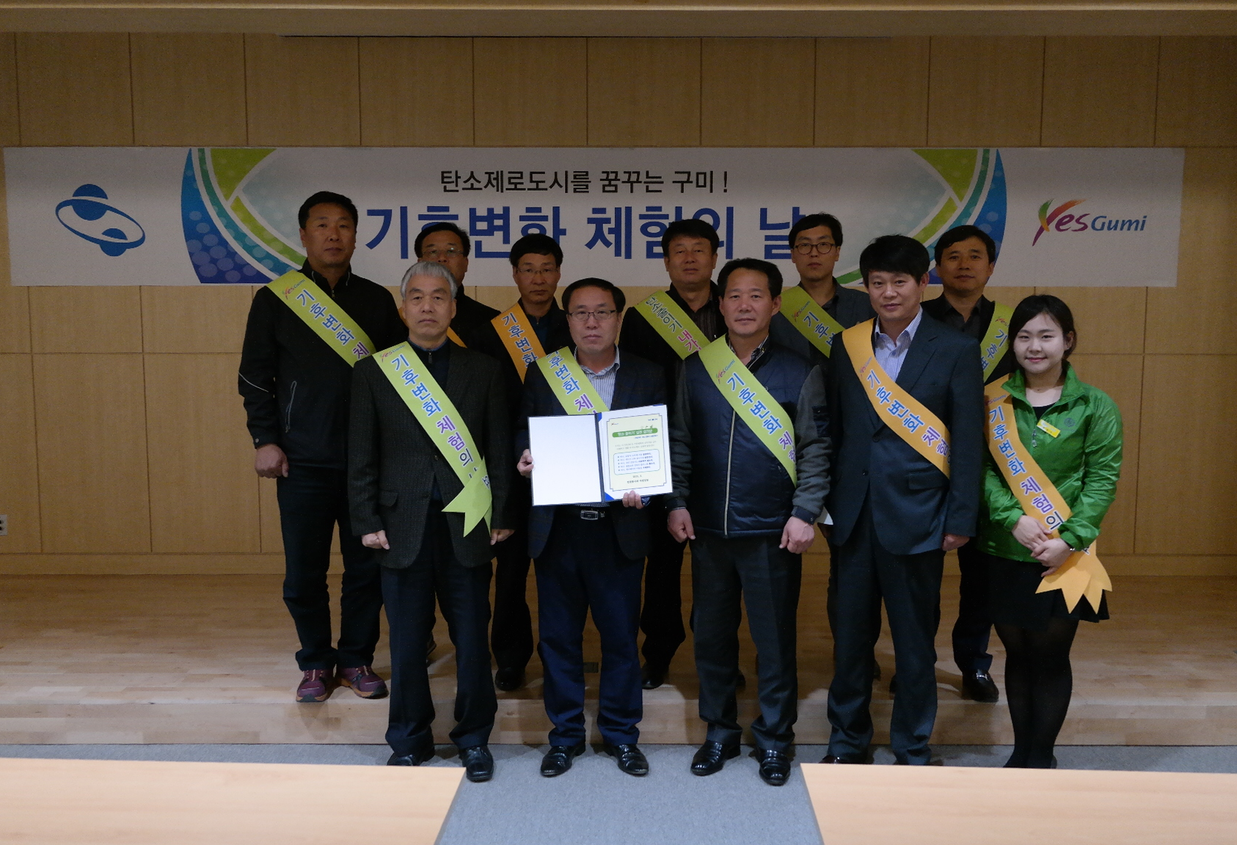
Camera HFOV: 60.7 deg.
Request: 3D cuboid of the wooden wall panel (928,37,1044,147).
[{"bbox_3d":[1.873,-1.684,5.386,0.580,0.551,0.025,0,6,0],"label":"wooden wall panel"}]

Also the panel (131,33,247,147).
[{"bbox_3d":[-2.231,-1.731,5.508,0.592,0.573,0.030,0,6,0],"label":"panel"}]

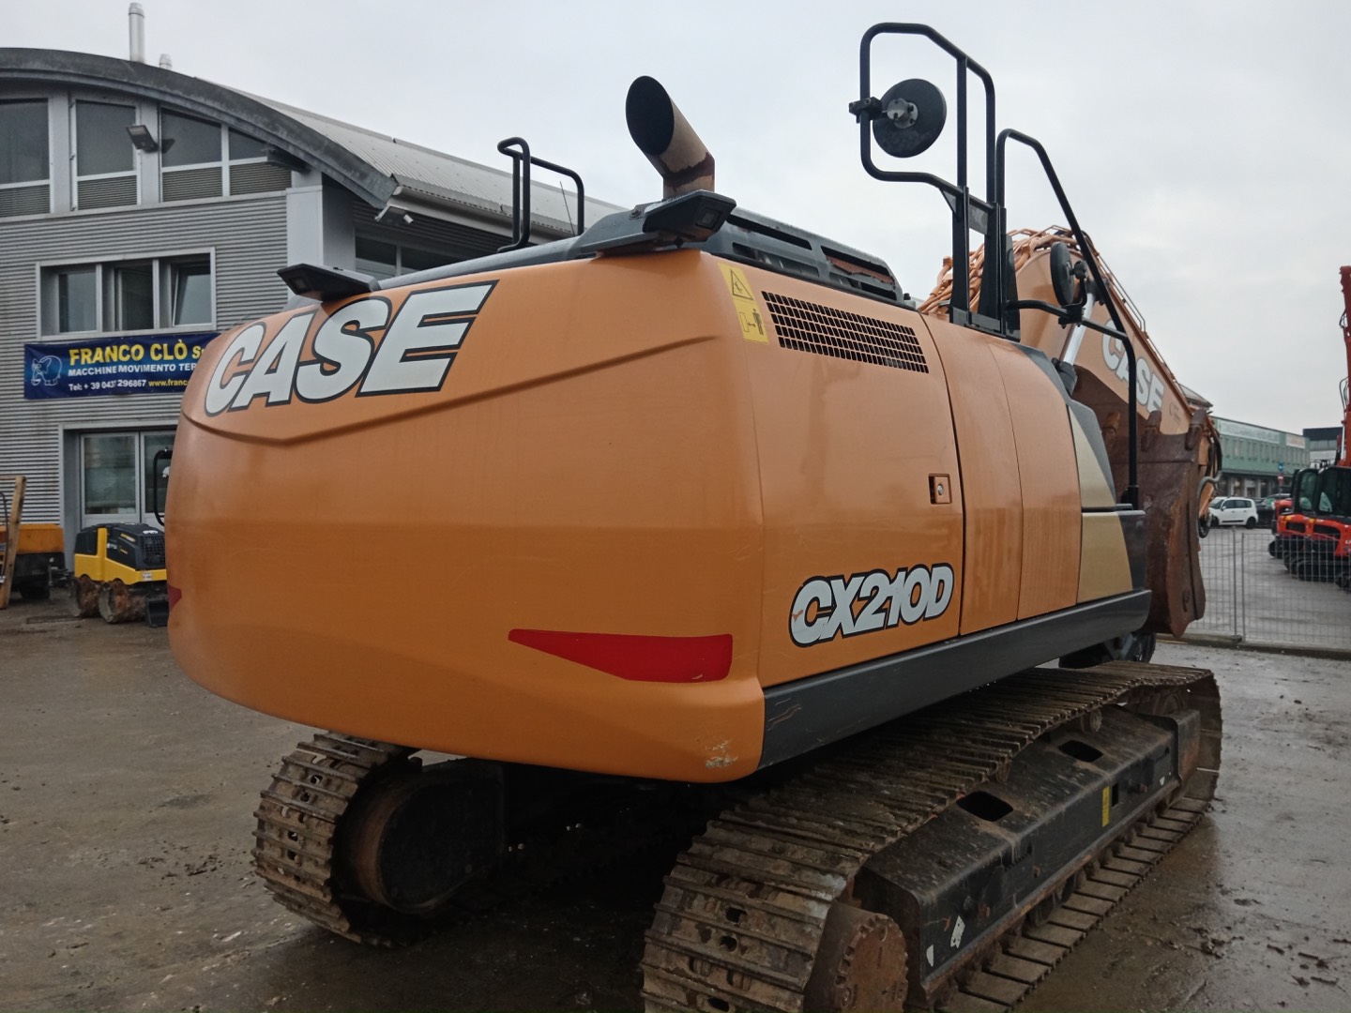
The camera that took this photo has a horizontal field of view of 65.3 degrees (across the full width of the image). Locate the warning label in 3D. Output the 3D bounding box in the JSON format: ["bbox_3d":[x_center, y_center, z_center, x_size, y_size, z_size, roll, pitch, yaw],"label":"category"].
[{"bbox_3d":[0.158,-0.473,2.457,0.010,0.190,0.095,-26,-15,36],"label":"warning label"}]

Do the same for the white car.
[{"bbox_3d":[27.900,0.340,54.100,4.080,1.630,1.740,-1,0,-22],"label":"white car"}]

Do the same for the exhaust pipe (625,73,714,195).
[{"bbox_3d":[-0.002,-0.916,2.755,0.137,0.340,0.255,0,1,39],"label":"exhaust pipe"}]

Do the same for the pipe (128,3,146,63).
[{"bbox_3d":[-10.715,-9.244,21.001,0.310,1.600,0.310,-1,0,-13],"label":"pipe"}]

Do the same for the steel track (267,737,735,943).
[{"bbox_3d":[-0.043,1.274,5.671,0.500,0.860,4.450,0,1,39],"label":"steel track"}]

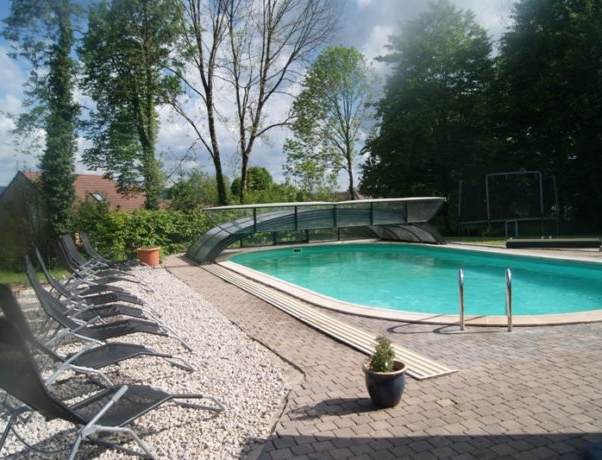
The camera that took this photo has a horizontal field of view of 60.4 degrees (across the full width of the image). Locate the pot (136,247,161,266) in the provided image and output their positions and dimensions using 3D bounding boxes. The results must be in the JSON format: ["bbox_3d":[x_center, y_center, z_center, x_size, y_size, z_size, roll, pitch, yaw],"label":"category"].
[{"bbox_3d":[-3.849,0.654,13.228,0.600,0.490,0.600,-2,4,0],"label":"pot"}]

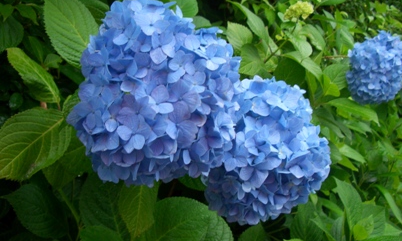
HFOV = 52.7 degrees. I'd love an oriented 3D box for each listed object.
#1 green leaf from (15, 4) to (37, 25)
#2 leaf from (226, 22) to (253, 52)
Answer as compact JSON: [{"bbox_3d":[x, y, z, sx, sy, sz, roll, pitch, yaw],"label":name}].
[{"bbox_3d":[-0.300,-0.183,0.700,0.043,0.030,0.044,-3,60,-8],"label":"green leaf"},{"bbox_3d":[0.065,-0.139,0.680,0.045,0.022,0.052,0,60,-7],"label":"leaf"}]

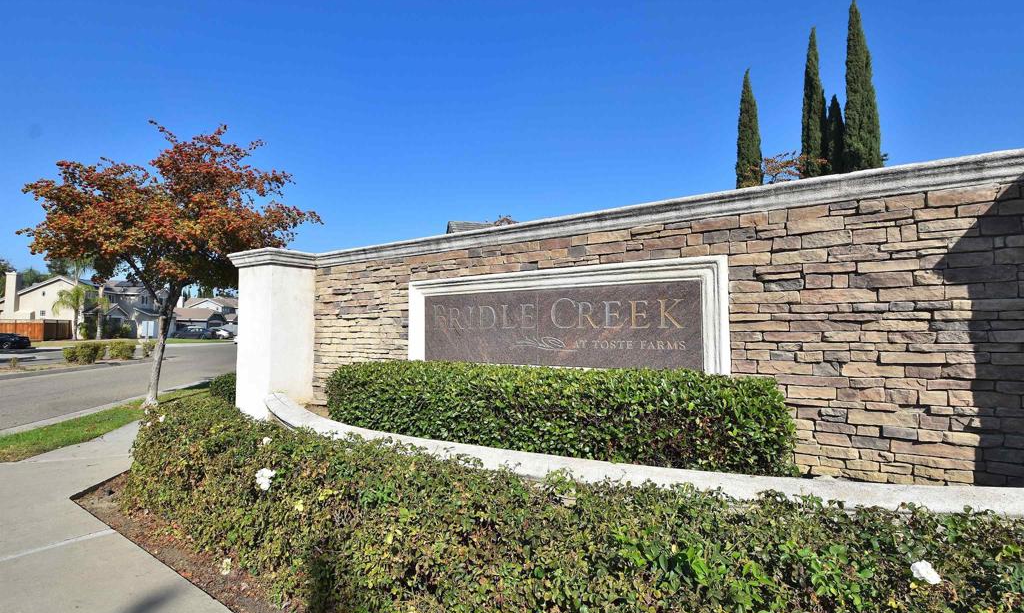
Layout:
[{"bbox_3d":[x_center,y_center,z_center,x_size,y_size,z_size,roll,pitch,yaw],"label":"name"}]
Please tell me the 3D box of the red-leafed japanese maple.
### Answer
[{"bbox_3d":[-7.549,-0.909,9.524,5.100,6.120,5.000,2,-4,-37],"label":"red-leafed japanese maple"}]

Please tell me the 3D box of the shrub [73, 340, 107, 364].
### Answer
[{"bbox_3d":[-18.912,2.050,19.100,0.900,0.970,1.250,0,-3,-10],"label":"shrub"}]

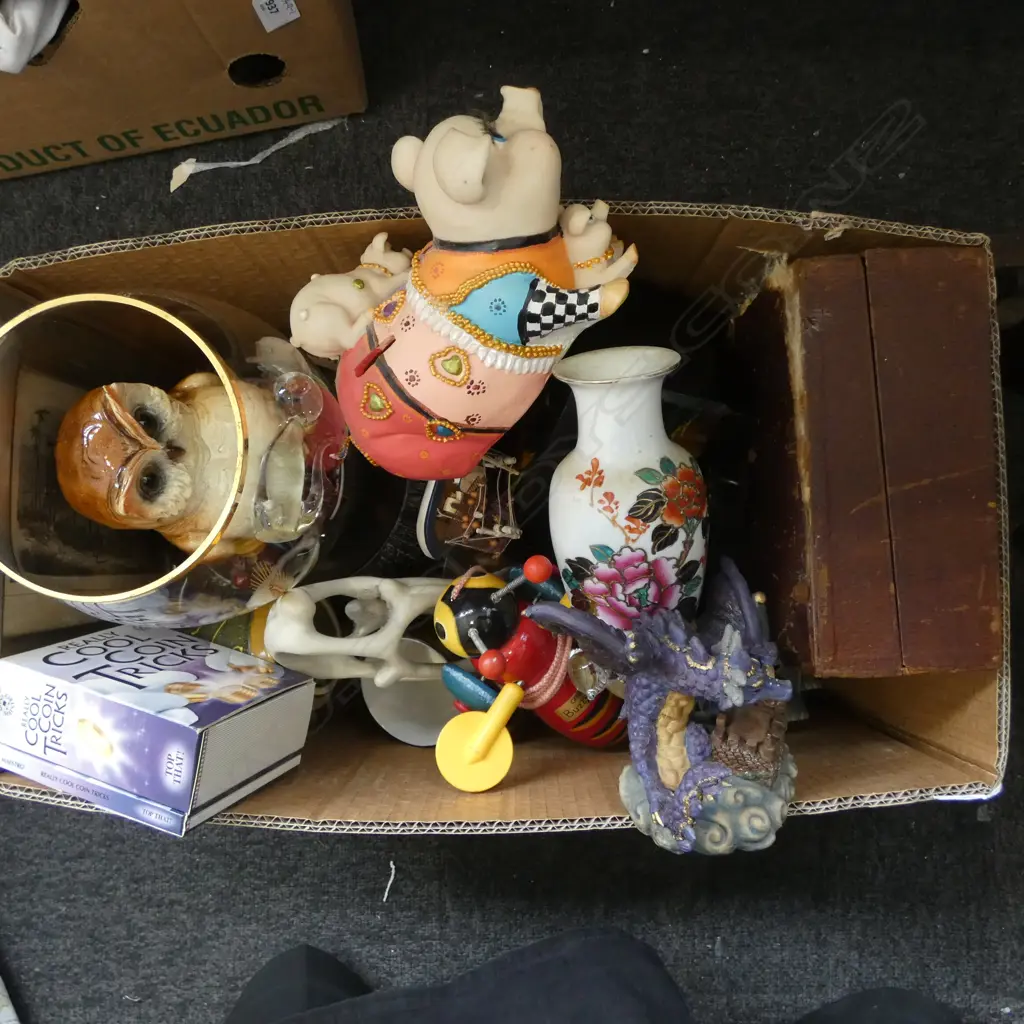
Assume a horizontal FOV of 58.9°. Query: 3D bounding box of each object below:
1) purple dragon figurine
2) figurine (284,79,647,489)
[{"bbox_3d":[0.074,0.082,0.415,0.097,0.112,0.108,-26,127,-28],"label":"purple dragon figurine"},{"bbox_3d":[-0.022,-0.101,0.408,0.140,0.125,0.175,38,124,34],"label":"figurine"}]

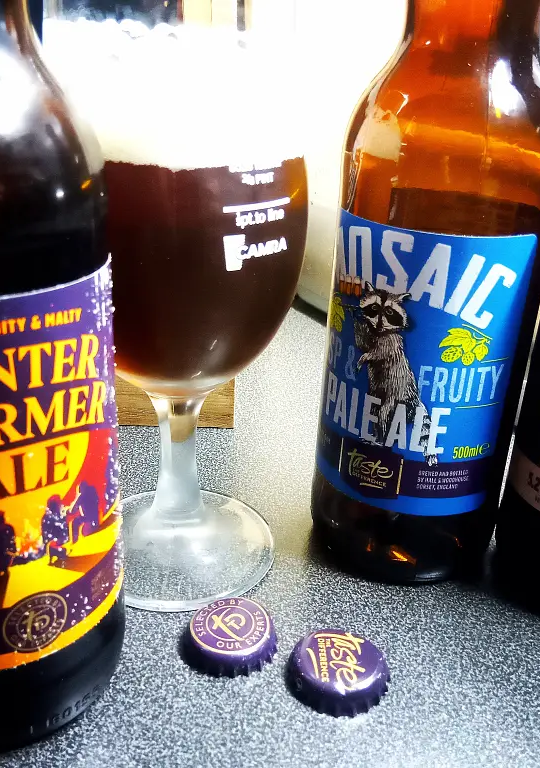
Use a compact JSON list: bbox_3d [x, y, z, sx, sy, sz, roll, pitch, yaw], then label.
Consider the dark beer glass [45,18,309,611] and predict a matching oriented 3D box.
[{"bbox_3d":[-0.028,-0.023,0.265,0.078,0.188,0.078,4,26,0],"label":"dark beer glass"}]

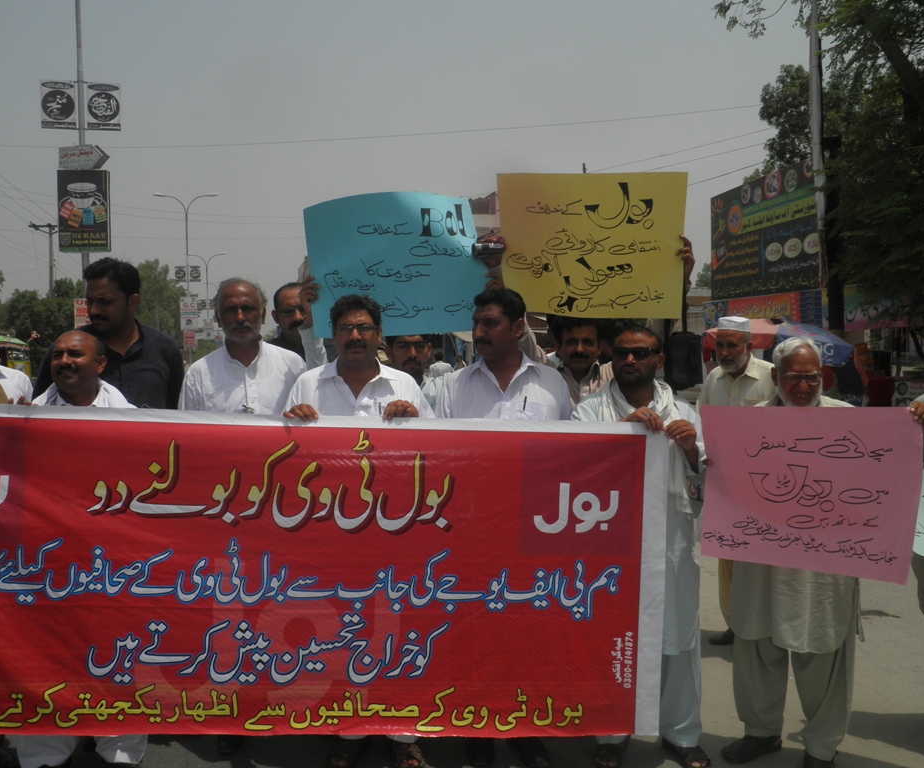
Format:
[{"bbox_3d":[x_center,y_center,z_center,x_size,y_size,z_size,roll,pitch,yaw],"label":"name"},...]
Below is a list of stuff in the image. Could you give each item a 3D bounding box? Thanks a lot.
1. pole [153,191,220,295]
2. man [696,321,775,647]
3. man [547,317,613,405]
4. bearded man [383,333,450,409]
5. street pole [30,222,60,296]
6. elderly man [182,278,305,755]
[{"bbox_3d":[-14.510,-5.229,44.240,3.400,9.794,0.300,-2,3,-15],"label":"pole"},{"bbox_3d":[1.435,0.482,4.291,0.520,1.660,0.340,0,3,22],"label":"man"},{"bbox_3d":[0.535,0.526,3.661,0.500,1.670,0.320,-1,3,6],"label":"man"},{"bbox_3d":[-0.192,0.565,3.460,0.500,1.640,0.320,-1,3,-2],"label":"bearded man"},{"bbox_3d":[-23.318,-4.736,47.217,2.100,8.869,0.350,-2,3,-18],"label":"street pole"},{"bbox_3d":[-0.818,0.502,3.214,0.520,1.815,0.360,-1,3,-7],"label":"elderly man"}]

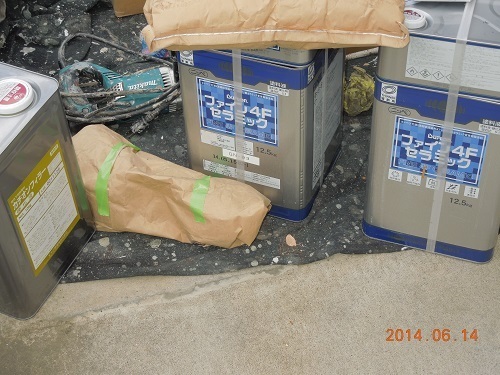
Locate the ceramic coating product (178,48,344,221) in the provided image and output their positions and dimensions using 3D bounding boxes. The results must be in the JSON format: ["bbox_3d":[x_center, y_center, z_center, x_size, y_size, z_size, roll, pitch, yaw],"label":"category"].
[{"bbox_3d":[0.029,-0.172,1.633,0.238,0.370,0.238,15,47,18],"label":"ceramic coating product"}]

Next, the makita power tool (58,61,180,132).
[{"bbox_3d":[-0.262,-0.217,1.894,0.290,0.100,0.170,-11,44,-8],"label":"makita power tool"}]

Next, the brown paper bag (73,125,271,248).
[{"bbox_3d":[-0.169,-0.005,1.641,0.400,0.132,0.168,8,45,12],"label":"brown paper bag"}]

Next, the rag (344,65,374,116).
[{"bbox_3d":[0.233,-0.204,1.868,0.080,0.075,0.085,3,44,6],"label":"rag"}]

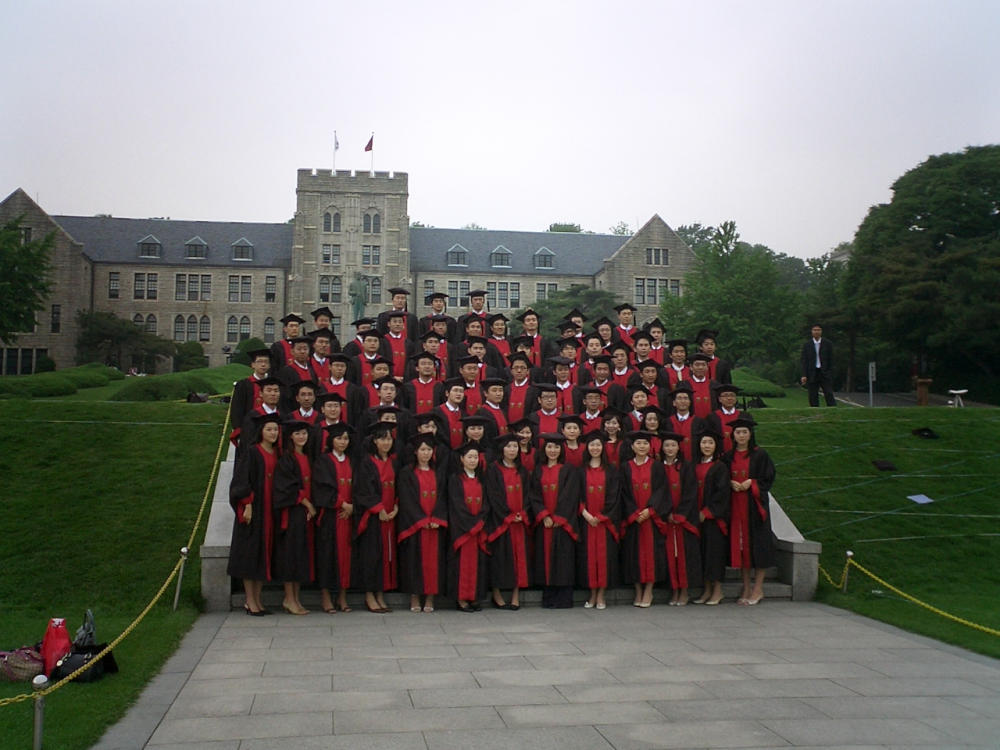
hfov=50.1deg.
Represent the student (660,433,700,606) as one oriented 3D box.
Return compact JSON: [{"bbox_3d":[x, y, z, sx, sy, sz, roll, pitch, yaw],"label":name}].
[{"bbox_3d":[1.781,1.414,10.533,0.480,1.693,0.380,-2,-5,29],"label":"student"}]

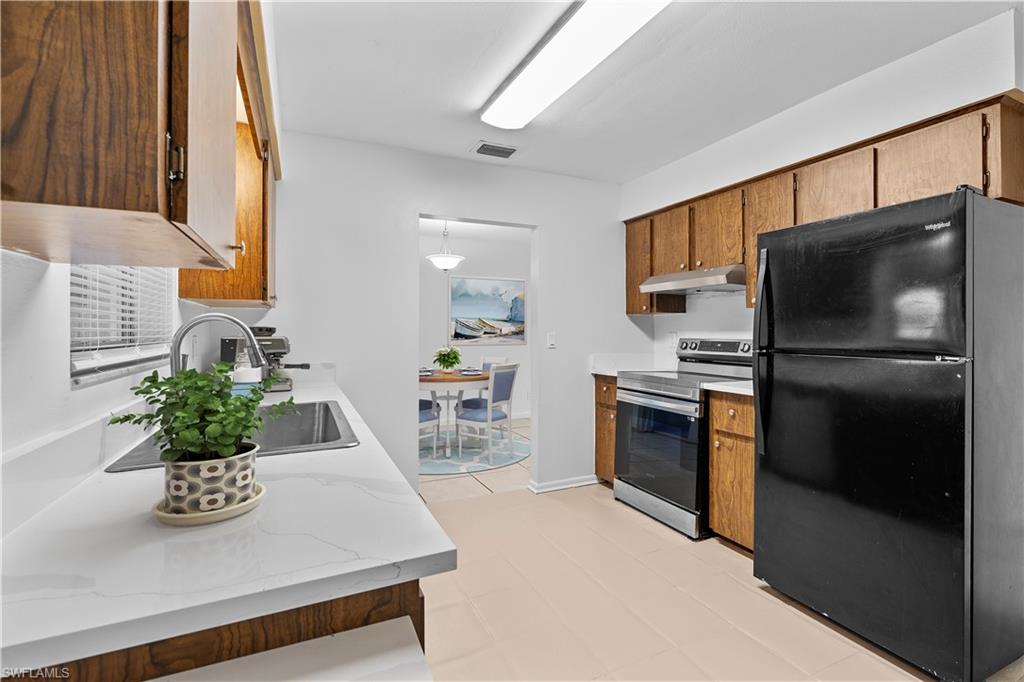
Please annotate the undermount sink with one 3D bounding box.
[{"bbox_3d":[-0.896,0.397,1.606,0.580,0.200,0.890,-1,2,-25],"label":"undermount sink"}]

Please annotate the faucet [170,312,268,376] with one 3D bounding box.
[{"bbox_3d":[-0.987,0.103,1.535,0.280,0.393,0.120,-1,2,-25],"label":"faucet"}]

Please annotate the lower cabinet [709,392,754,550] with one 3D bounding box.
[{"bbox_3d":[1.513,0.735,2.609,0.600,0.880,0.387,-1,2,-25],"label":"lower cabinet"}]

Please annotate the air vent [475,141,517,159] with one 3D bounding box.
[{"bbox_3d":[-0.107,-1.257,3.043,0.305,0.025,0.205,-1,2,-25],"label":"air vent"}]

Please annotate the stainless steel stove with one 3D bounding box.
[{"bbox_3d":[1.207,0.577,3.099,0.700,1.175,0.760,-1,2,-25],"label":"stainless steel stove"}]

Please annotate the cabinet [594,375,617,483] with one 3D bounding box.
[{"bbox_3d":[1.031,0.712,3.652,0.600,0.880,0.375,-1,2,-25],"label":"cabinet"}]

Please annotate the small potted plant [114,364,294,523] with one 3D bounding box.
[{"bbox_3d":[-0.565,0.176,0.873,0.270,0.280,0.260,-1,2,-25],"label":"small potted plant"}]

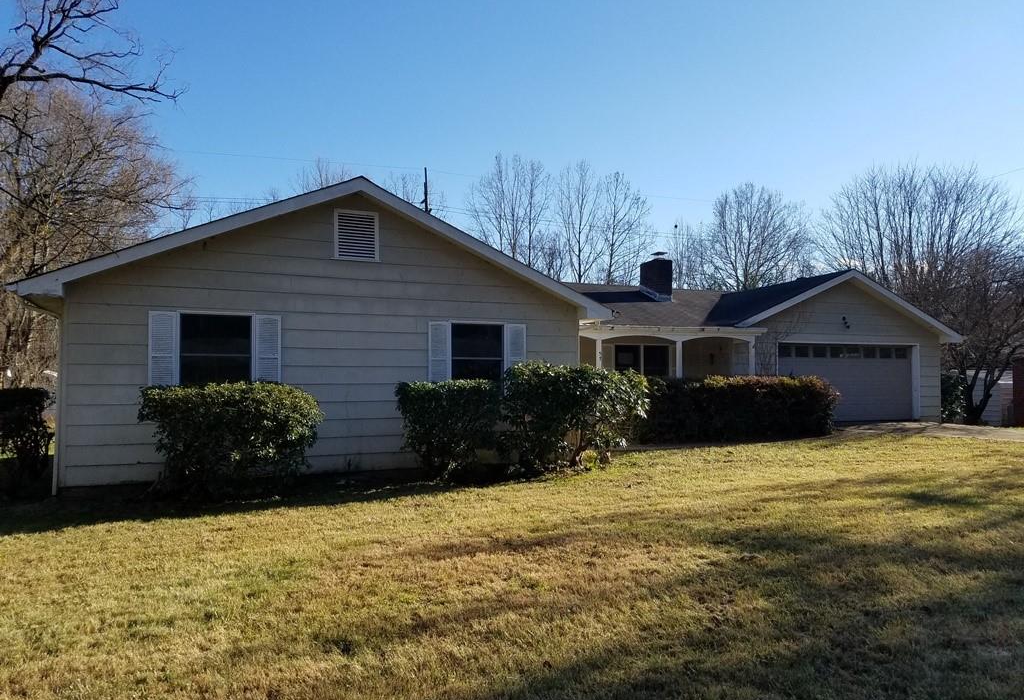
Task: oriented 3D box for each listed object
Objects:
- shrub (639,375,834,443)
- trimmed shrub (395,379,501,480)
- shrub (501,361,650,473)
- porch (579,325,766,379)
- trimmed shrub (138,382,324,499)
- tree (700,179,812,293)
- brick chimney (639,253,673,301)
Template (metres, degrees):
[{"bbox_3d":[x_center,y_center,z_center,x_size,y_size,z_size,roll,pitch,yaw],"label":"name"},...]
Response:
[{"bbox_3d":[4.900,1.235,16.650,4.900,1.400,1.100,1,-2,-24],"label":"shrub"},{"bbox_3d":[-1.000,1.189,12.000,1.450,1.450,1.250,1,-2,-24],"label":"trimmed shrub"},{"bbox_3d":[1.040,1.029,12.550,2.100,1.720,1.550,1,-2,-24],"label":"shrub"},{"bbox_3d":[2.650,0.702,17.400,5.700,2.450,2.300,1,-2,-24],"label":"porch"},{"bbox_3d":[-3.900,1.171,10.650,2.280,1.460,1.300,1,-2,-24],"label":"trimmed shrub"},{"bbox_3d":[13.900,-3.227,44.000,6.600,12.600,6.600,1,-2,-24],"label":"tree"},{"bbox_3d":[3.670,-1.823,19.500,0.500,1.220,0.760,1,-2,-24],"label":"brick chimney"}]

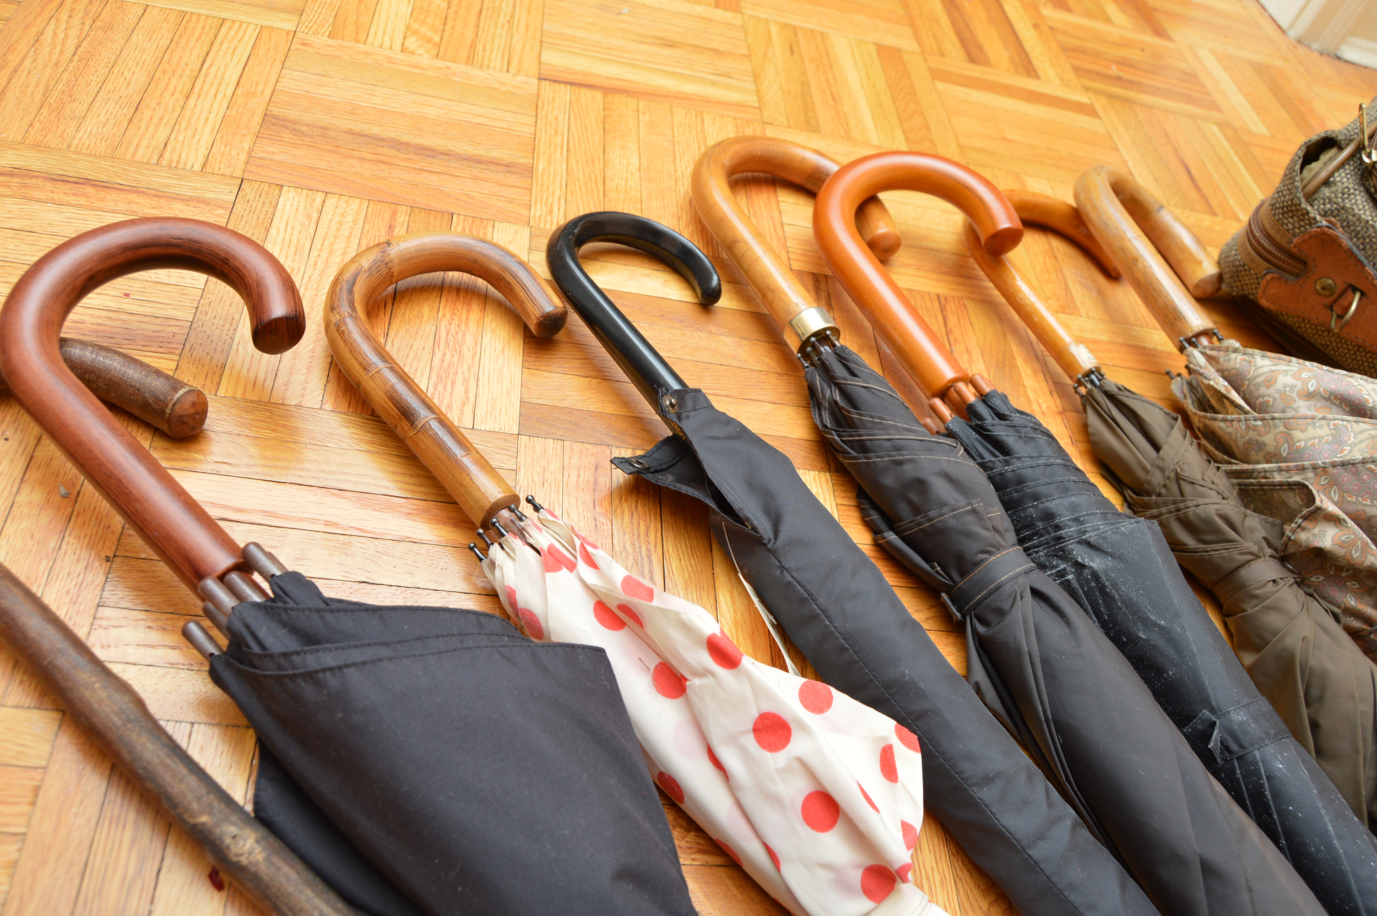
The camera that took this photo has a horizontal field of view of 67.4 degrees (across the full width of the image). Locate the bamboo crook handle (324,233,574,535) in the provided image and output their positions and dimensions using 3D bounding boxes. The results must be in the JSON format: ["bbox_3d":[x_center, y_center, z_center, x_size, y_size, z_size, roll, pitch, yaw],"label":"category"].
[{"bbox_3d":[-0.102,-0.051,0.508,0.124,0.021,0.174,-27,63,-39],"label":"bamboo crook handle"}]

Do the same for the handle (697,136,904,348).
[{"bbox_3d":[0.076,-0.141,0.642,0.135,0.025,0.183,-13,56,-30],"label":"handle"}]

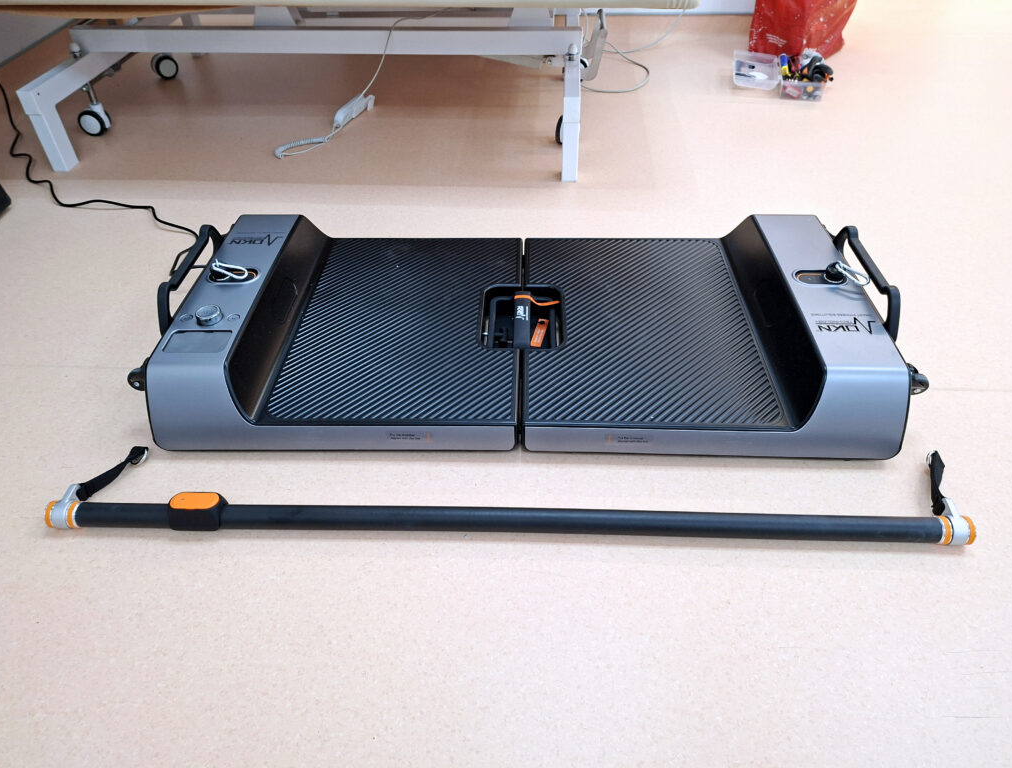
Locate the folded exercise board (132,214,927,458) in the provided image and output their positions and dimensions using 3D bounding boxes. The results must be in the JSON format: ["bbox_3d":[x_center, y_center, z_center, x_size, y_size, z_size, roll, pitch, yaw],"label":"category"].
[{"bbox_3d":[0.027,-0.128,1.179,1.237,0.122,0.589,0,41,2],"label":"folded exercise board"}]

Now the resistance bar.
[{"bbox_3d":[-0.009,0.140,0.932,1.226,0.048,0.151,0,41,2],"label":"resistance bar"}]

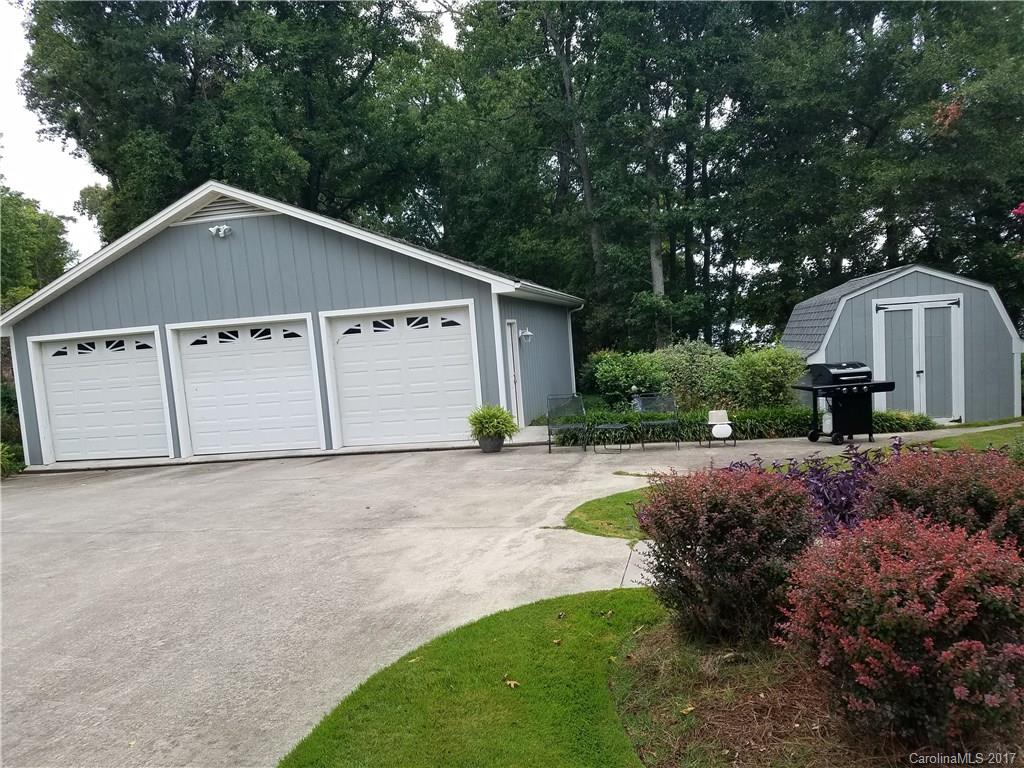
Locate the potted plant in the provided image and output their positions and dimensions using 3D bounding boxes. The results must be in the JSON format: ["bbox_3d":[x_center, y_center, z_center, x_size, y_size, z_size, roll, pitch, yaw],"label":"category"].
[{"bbox_3d":[-0.297,0.731,13.050,0.860,0.800,0.860,-5,5,-2],"label":"potted plant"}]

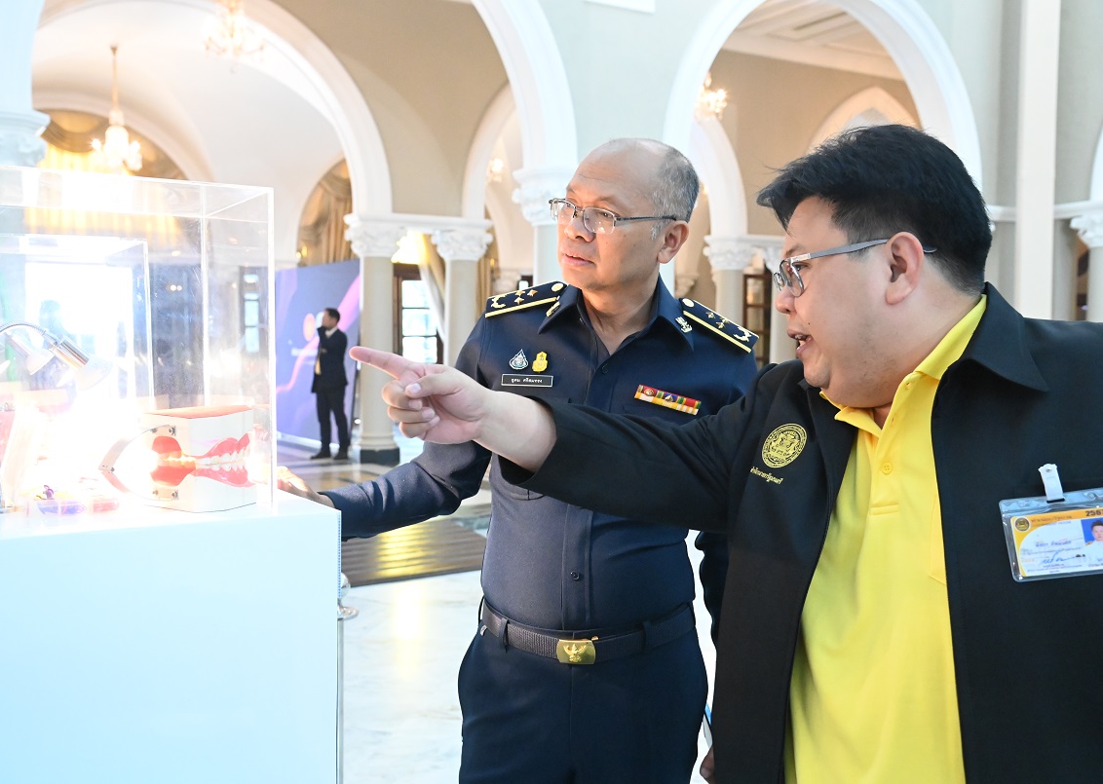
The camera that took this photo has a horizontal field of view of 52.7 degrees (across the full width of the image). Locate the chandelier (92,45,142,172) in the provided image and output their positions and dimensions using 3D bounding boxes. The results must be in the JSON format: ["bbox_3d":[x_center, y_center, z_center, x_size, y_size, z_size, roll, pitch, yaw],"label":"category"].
[{"bbox_3d":[-5.435,-3.510,13.900,0.620,1.580,0.620,0,3,0],"label":"chandelier"}]

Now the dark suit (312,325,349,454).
[{"bbox_3d":[-2.529,-0.005,12.750,0.380,1.450,0.490,-1,3,-22],"label":"dark suit"}]

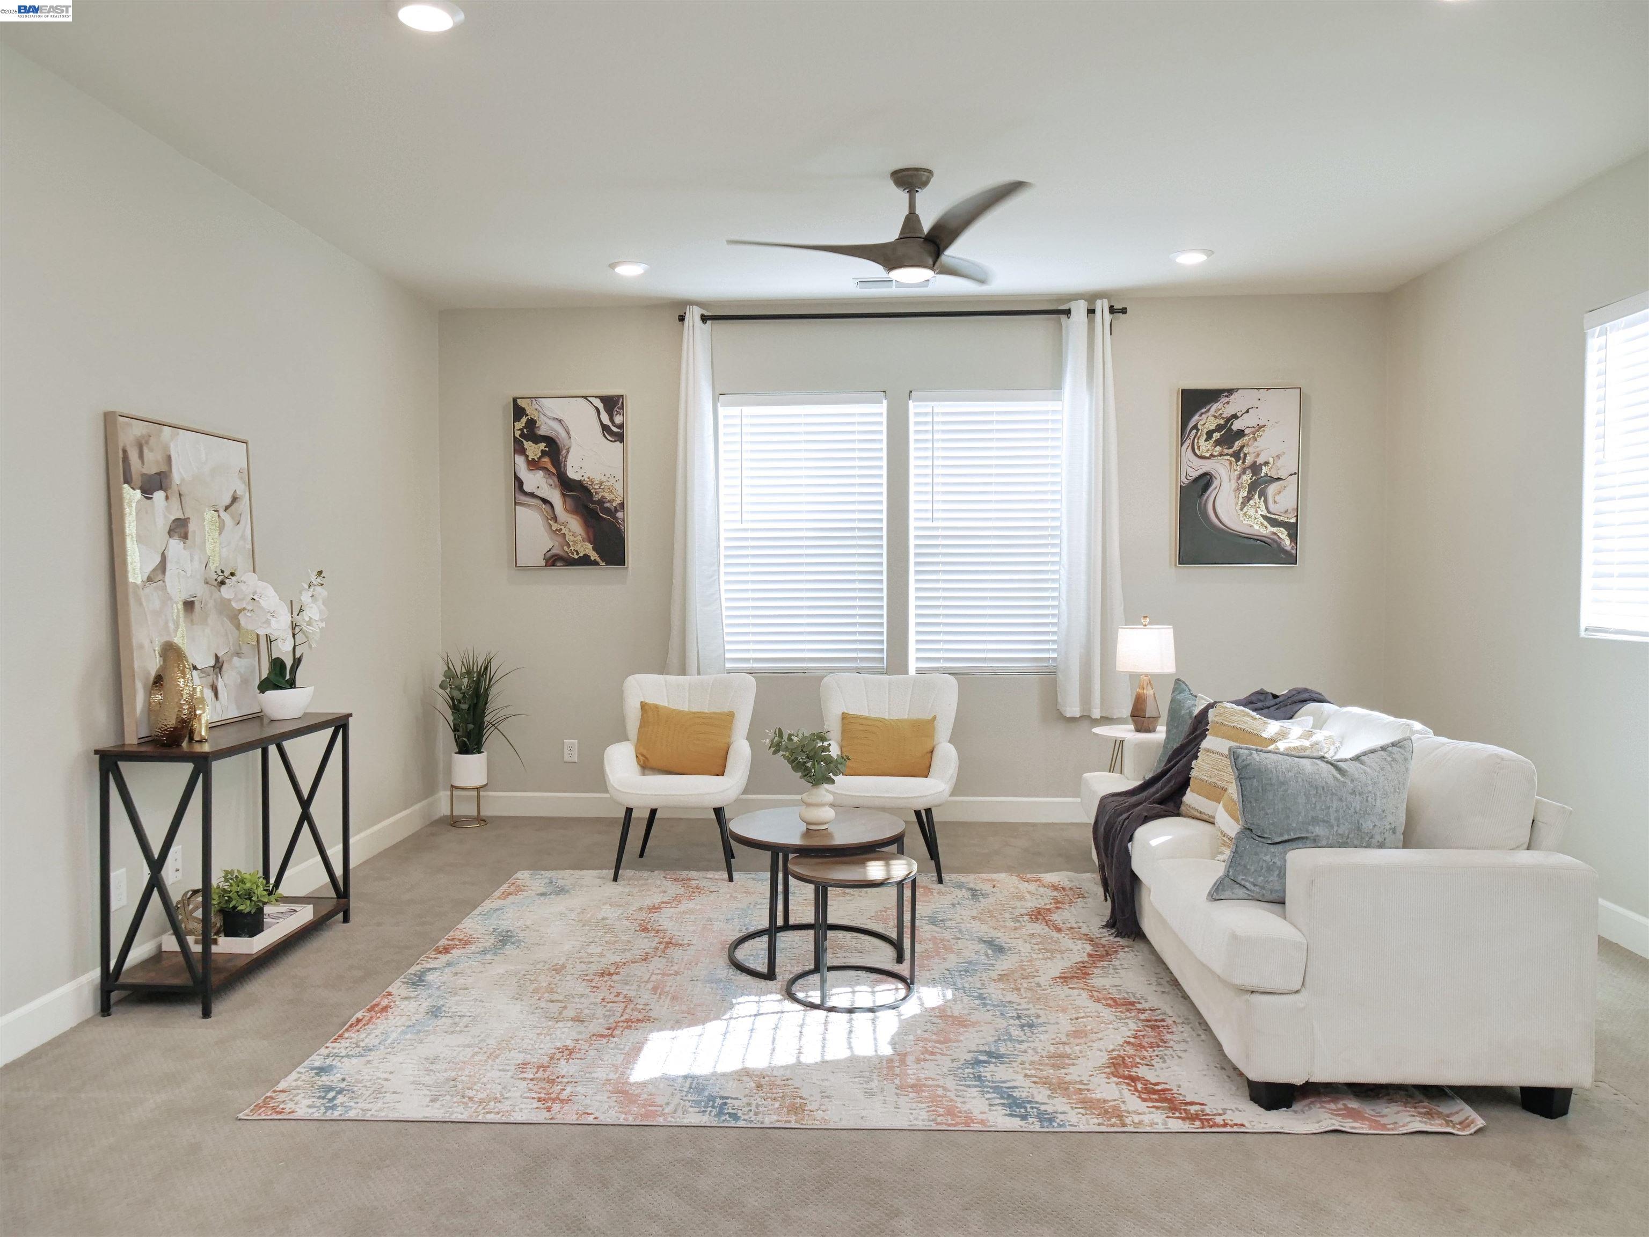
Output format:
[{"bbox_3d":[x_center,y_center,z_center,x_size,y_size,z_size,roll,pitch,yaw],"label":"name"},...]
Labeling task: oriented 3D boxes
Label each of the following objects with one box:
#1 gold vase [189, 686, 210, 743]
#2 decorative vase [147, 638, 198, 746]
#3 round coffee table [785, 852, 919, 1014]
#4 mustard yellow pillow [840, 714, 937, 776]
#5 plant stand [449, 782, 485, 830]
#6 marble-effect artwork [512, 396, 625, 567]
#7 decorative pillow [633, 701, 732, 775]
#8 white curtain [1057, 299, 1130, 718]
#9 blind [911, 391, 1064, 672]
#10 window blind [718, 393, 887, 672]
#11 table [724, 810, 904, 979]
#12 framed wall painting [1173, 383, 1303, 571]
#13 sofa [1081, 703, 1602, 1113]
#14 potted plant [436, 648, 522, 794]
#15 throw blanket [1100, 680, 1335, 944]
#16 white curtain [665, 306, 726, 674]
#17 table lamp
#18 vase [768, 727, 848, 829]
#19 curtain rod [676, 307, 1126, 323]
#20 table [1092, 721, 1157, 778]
[{"bbox_3d":[-2.026,0.311,3.707,0.065,0.173,0.065,0,2,3],"label":"gold vase"},{"bbox_3d":[-1.982,0.223,3.485,0.145,0.310,0.130,0,2,3],"label":"decorative vase"},{"bbox_3d":[0.082,0.981,3.635,0.420,0.395,0.420,0,2,0],"label":"round coffee table"},{"bbox_3d":[0.289,0.576,5.175,0.436,0.294,0.132,0,-13,3],"label":"mustard yellow pillow"},{"bbox_3d":[-1.878,0.980,6.060,0.197,0.215,0.197,0,2,3],"label":"plant stand"},{"bbox_3d":[-1.351,-0.728,6.102,0.602,0.917,0.040,0,2,3],"label":"marble-effect artwork"},{"bbox_3d":[-0.617,0.534,5.110,0.440,0.290,0.130,6,-14,2],"label":"decorative pillow"},{"bbox_3d":[1.398,-0.556,5.907,0.375,2.150,0.120,0,2,3],"label":"white curtain"},{"bbox_3d":[0.915,-0.462,6.117,0.914,1.497,0.071,0,2,3],"label":"blind"},{"bbox_3d":[-0.114,-0.456,6.165,0.903,1.497,0.071,0,2,3],"label":"window blind"},{"bbox_3d":[-0.021,0.949,4.035,0.624,0.457,0.624,0,2,3],"label":"table"},{"bbox_3d":[2.150,-0.729,5.935,0.619,0.923,0.040,0,2,3],"label":"framed wall painting"},{"bbox_3d":[1.526,0.736,3.923,0.924,0.883,2.274,0,2,3],"label":"sofa"},{"bbox_3d":[-1.839,0.531,6.046,0.467,0.741,0.406,0,2,3],"label":"potted plant"},{"bbox_3d":[1.397,0.686,4.088,0.760,0.870,0.640,0,2,3],"label":"throw blanket"},{"bbox_3d":[-0.683,-0.555,6.007,0.335,2.150,0.120,0,2,3],"label":"white curtain"},{"bbox_3d":[1.533,0.272,5.481,0.284,0.553,0.284,0,2,3],"label":"table lamp"},{"bbox_3d":[-0.057,0.547,3.902,0.275,0.335,0.220,0,2,3],"label":"vase"},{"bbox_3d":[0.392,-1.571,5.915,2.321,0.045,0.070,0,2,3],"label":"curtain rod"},{"bbox_3d":[1.503,0.821,5.371,0.480,0.570,0.480,0,2,3],"label":"table"}]

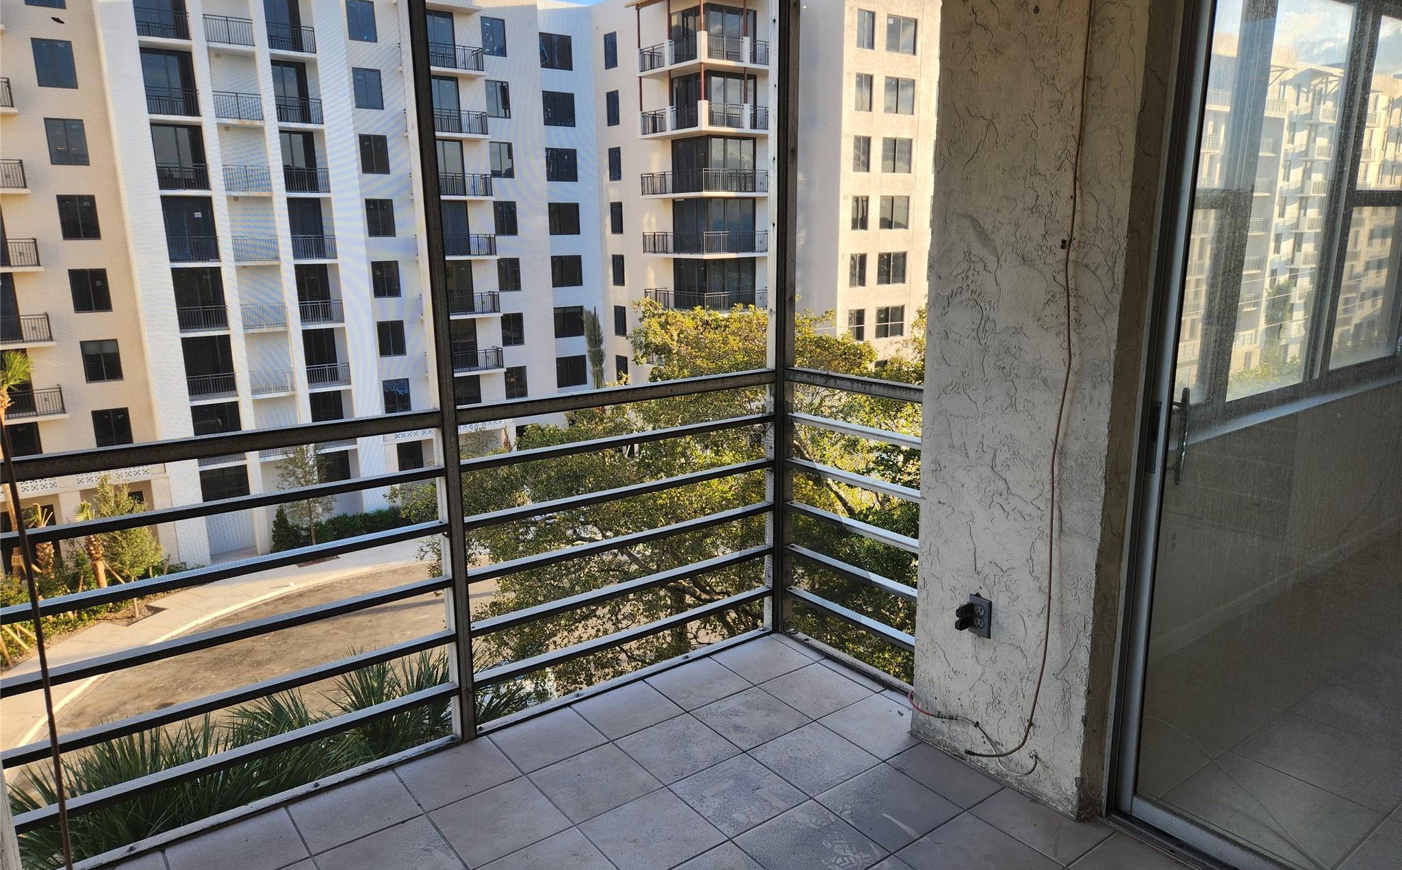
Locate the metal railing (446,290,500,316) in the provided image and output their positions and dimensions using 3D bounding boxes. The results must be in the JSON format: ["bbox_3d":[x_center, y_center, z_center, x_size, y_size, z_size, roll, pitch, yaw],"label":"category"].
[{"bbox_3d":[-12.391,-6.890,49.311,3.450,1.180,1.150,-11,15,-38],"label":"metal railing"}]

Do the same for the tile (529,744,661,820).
[{"bbox_3d":[-0.319,1.044,2.804,0.302,0.010,0.302,-10,16,-36],"label":"tile"}]

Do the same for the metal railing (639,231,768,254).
[{"bbox_3d":[0.690,-10.160,49.023,5.310,1.080,5.310,-10,16,-36],"label":"metal railing"}]

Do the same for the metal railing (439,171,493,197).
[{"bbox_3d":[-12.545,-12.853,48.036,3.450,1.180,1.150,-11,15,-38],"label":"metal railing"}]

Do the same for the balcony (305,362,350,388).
[{"bbox_3d":[-17.905,-2.876,44.731,1.965,1.070,0.070,-10,16,-34],"label":"balcony"}]

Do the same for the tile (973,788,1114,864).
[{"bbox_3d":[0.946,1.074,2.585,0.242,0.011,0.297,-10,15,-36],"label":"tile"}]

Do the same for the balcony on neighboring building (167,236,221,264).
[{"bbox_3d":[-22.376,-8.153,41.065,1.984,1.200,1.500,-10,16,-34],"label":"balcony on neighboring building"}]

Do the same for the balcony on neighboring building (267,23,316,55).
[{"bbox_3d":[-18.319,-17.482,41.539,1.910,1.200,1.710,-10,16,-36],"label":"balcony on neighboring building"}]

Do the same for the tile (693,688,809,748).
[{"bbox_3d":[0.170,0.955,3.140,0.303,0.012,0.303,-9,16,-36],"label":"tile"}]

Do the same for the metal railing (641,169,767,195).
[{"bbox_3d":[0.476,-12.993,48.175,4.828,1.075,5.364,-10,15,-35],"label":"metal railing"}]

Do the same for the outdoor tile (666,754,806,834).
[{"bbox_3d":[0.111,1.056,2.744,0.302,0.010,0.302,-10,16,-36],"label":"outdoor tile"}]

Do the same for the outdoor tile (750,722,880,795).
[{"bbox_3d":[0.356,1.014,2.925,0.302,0.010,0.302,-10,16,-36],"label":"outdoor tile"}]

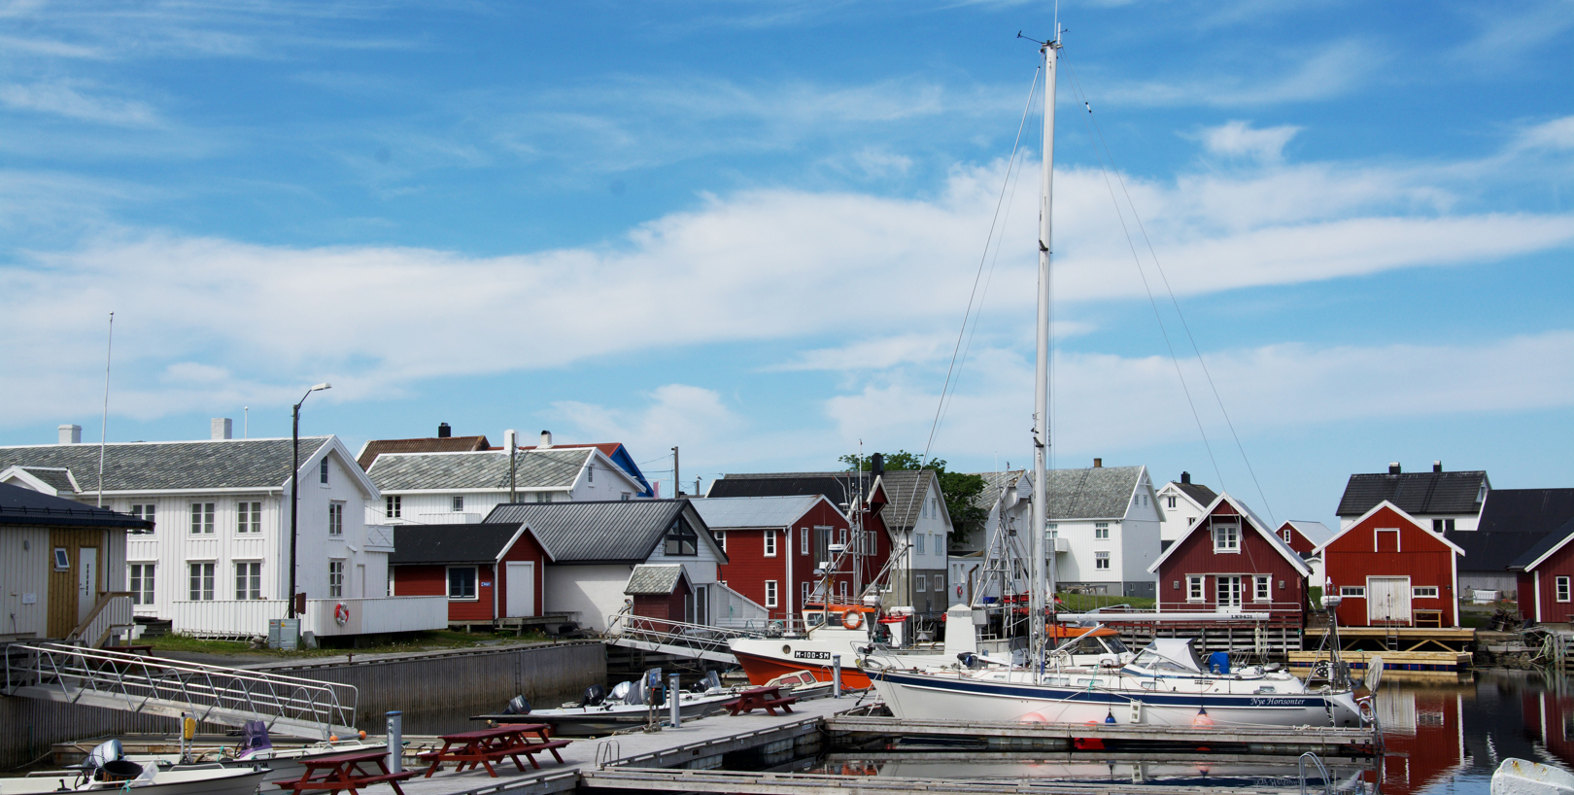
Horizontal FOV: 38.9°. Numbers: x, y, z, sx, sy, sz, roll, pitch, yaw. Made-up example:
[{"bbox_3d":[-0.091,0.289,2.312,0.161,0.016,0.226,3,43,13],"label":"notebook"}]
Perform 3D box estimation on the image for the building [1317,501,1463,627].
[{"bbox_3d":[30.257,8.409,112.092,7.150,6.160,9.000,-2,-5,15],"label":"building"}]

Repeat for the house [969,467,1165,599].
[{"bbox_3d":[22.031,10.230,169.329,11.000,9.828,8.800,-3,-6,31],"label":"house"}]

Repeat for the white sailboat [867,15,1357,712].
[{"bbox_3d":[7.717,-0.511,54.945,12.200,17.700,3.800,-2,-5,19],"label":"white sailboat"}]

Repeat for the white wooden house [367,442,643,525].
[{"bbox_3d":[-15.053,7.103,118.173,13.000,8.240,8.100,-3,-5,24],"label":"white wooden house"}]

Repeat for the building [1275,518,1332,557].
[{"bbox_3d":[41.335,12.456,177.245,5.300,5.235,7.300,-3,-6,32],"label":"building"}]

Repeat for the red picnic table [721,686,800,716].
[{"bbox_3d":[-0.640,7.516,55.265,1.500,0.730,1.800,-2,-5,16],"label":"red picnic table"}]

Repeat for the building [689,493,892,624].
[{"bbox_3d":[-2.036,7.808,104.568,8.500,6.169,6.300,-3,-6,30],"label":"building"}]

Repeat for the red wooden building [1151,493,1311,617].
[{"bbox_3d":[22.169,7.935,110.369,7.500,6.234,9.500,-2,-5,14],"label":"red wooden building"}]

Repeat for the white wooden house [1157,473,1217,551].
[{"bbox_3d":[34.623,11.164,193.154,7.400,7.571,8.000,-3,-6,32],"label":"white wooden house"}]

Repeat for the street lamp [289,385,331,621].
[{"bbox_3d":[-15.207,3.601,70.731,1.350,8.210,0.300,-2,-5,20],"label":"street lamp"}]

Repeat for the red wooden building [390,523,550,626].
[{"bbox_3d":[-12.707,6.775,84.101,7.000,3.958,3.900,-3,-5,28],"label":"red wooden building"}]

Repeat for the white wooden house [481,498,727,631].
[{"bbox_3d":[-7.995,7.010,90.854,9.200,5.451,6.700,-3,-5,28],"label":"white wooden house"}]

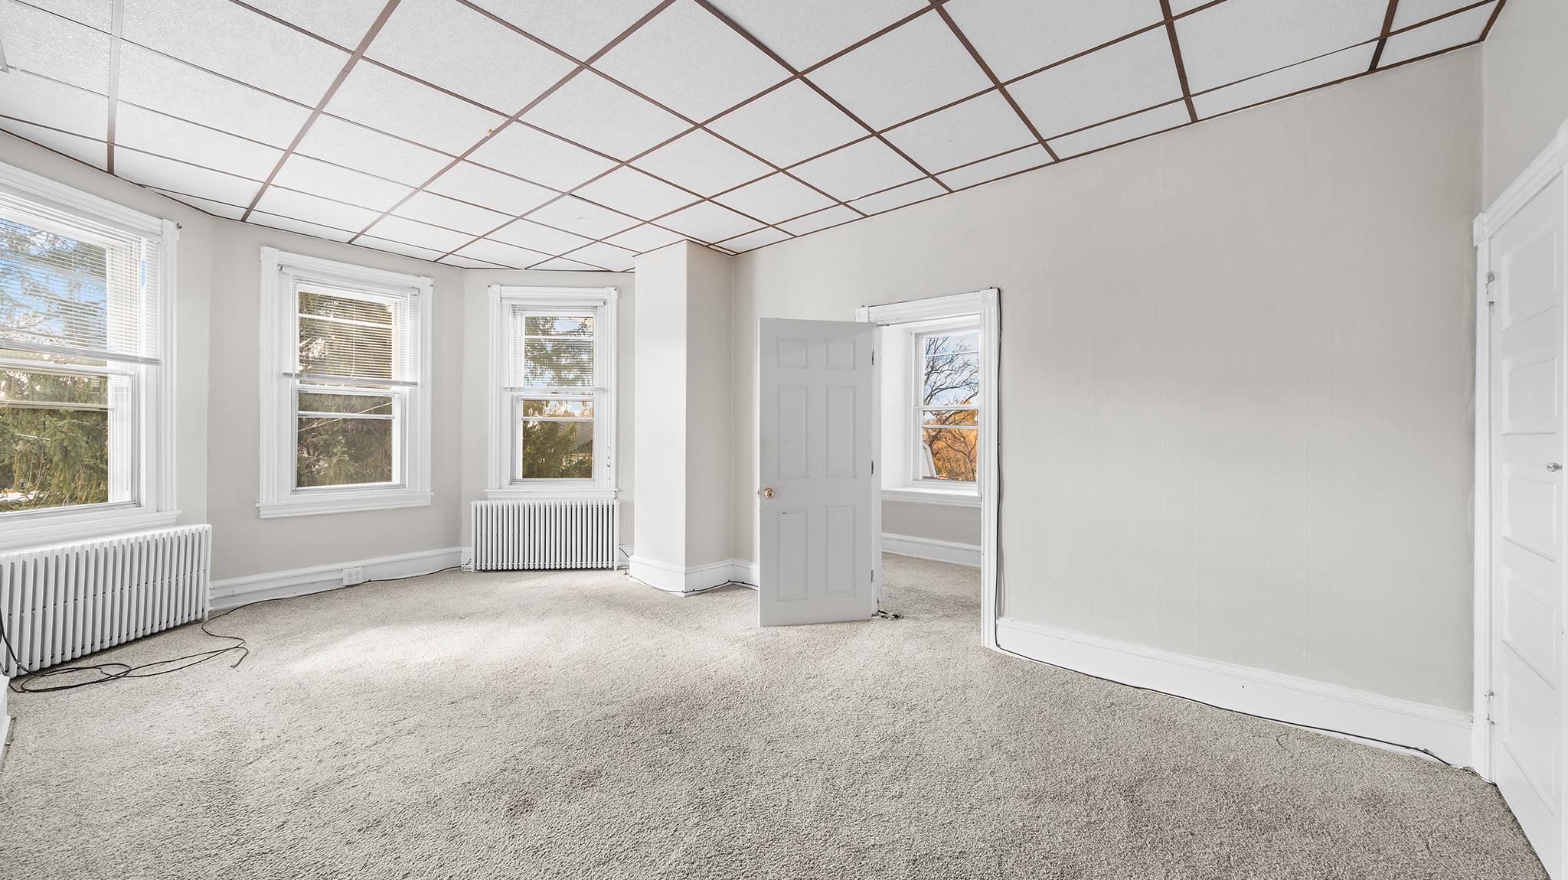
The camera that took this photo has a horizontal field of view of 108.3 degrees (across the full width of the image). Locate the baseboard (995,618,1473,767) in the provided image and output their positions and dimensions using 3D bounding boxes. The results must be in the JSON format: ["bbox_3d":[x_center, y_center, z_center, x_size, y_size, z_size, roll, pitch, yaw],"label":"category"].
[{"bbox_3d":[1.981,1.173,2.789,1.830,0.200,0.024,0,1,39],"label":"baseboard"}]

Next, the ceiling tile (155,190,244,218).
[{"bbox_3d":[-3.791,-1.530,3.677,0.370,0.022,0.448,1,1,40],"label":"ceiling tile"}]

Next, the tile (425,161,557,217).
[{"bbox_3d":[-1.793,-1.543,3.503,0.597,0.020,0.597,0,1,39],"label":"tile"}]

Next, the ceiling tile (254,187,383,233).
[{"bbox_3d":[-3.128,-1.545,3.812,0.600,0.020,0.600,1,1,40],"label":"ceiling tile"}]

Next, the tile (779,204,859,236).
[{"bbox_3d":[0.247,-1.554,4.008,0.600,0.020,0.299,1,1,40],"label":"tile"}]

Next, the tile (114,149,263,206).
[{"bbox_3d":[-3.507,-1.535,3.344,0.600,0.020,0.600,1,1,40],"label":"tile"}]

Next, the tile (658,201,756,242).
[{"bbox_3d":[-0.535,-1.556,4.067,0.597,0.020,0.597,0,1,39],"label":"tile"}]

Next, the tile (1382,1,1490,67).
[{"bbox_3d":[2.448,-1.524,2.131,0.281,0.022,0.293,1,1,40],"label":"tile"}]

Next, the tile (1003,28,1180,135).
[{"bbox_3d":[1.359,-1.528,2.471,0.600,0.020,0.600,1,1,40],"label":"tile"}]

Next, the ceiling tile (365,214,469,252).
[{"bbox_3d":[-2.750,-1.554,4.307,0.600,0.020,0.600,1,1,40],"label":"ceiling tile"}]

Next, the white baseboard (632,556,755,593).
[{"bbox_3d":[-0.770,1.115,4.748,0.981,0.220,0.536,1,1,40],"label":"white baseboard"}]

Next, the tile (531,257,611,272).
[{"bbox_3d":[-1.955,-1.573,5.225,0.570,0.020,0.570,1,1,40],"label":"tile"}]

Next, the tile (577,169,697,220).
[{"bbox_3d":[-0.915,-1.538,3.560,0.600,0.022,0.600,1,1,40],"label":"tile"}]

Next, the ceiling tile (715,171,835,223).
[{"bbox_3d":[-0.050,-1.542,3.644,0.600,0.022,0.600,1,1,40],"label":"ceiling tile"}]

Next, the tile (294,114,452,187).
[{"bbox_3d":[-2.187,-1.535,3.037,0.597,0.020,0.597,0,1,39],"label":"tile"}]

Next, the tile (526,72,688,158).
[{"bbox_3d":[-0.837,-1.523,2.701,0.600,0.022,0.600,1,1,40],"label":"tile"}]

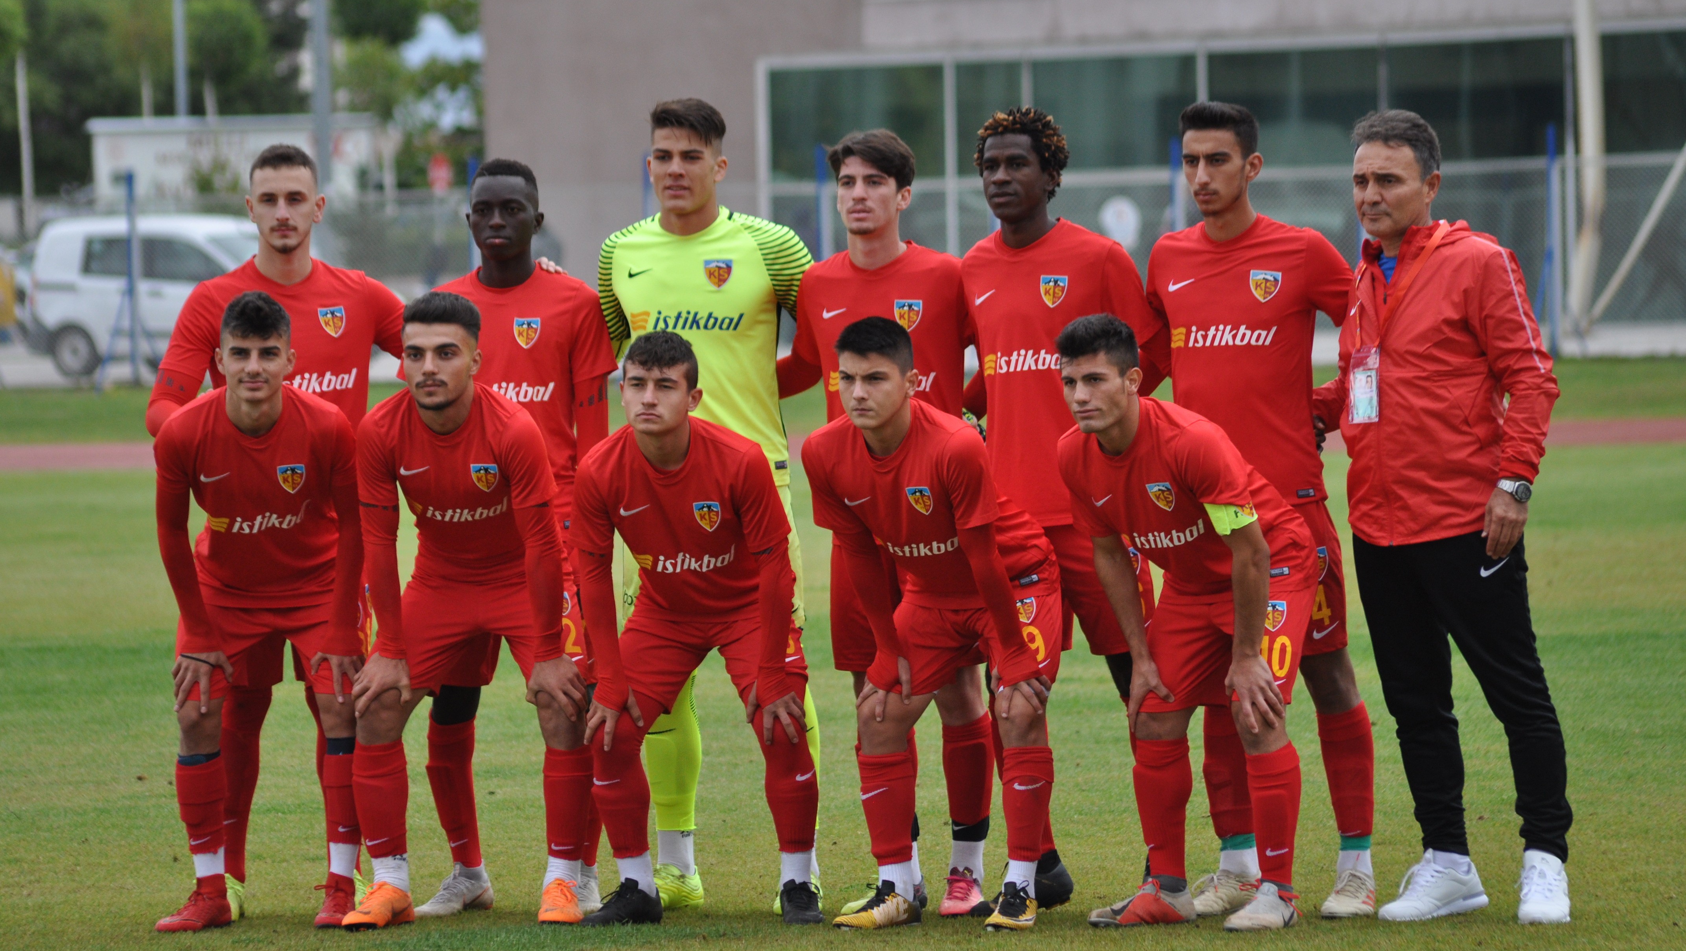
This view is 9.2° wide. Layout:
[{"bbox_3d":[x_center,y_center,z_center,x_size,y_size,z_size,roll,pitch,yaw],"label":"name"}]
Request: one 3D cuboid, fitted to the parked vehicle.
[{"bbox_3d":[-7.163,-2.027,119.179,4.400,1.810,1.790,0,2,43],"label":"parked vehicle"}]

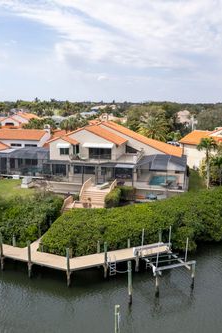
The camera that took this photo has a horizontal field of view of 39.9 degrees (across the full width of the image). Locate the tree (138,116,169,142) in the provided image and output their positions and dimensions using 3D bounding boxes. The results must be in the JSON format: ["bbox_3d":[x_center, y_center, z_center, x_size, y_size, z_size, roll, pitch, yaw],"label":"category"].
[{"bbox_3d":[9.370,-7.040,67.910,6.600,8.600,6.600,0,12,0],"label":"tree"}]

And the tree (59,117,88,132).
[{"bbox_3d":[-7.800,-6.170,64.130,5.430,8.460,4.850,0,12,0],"label":"tree"}]

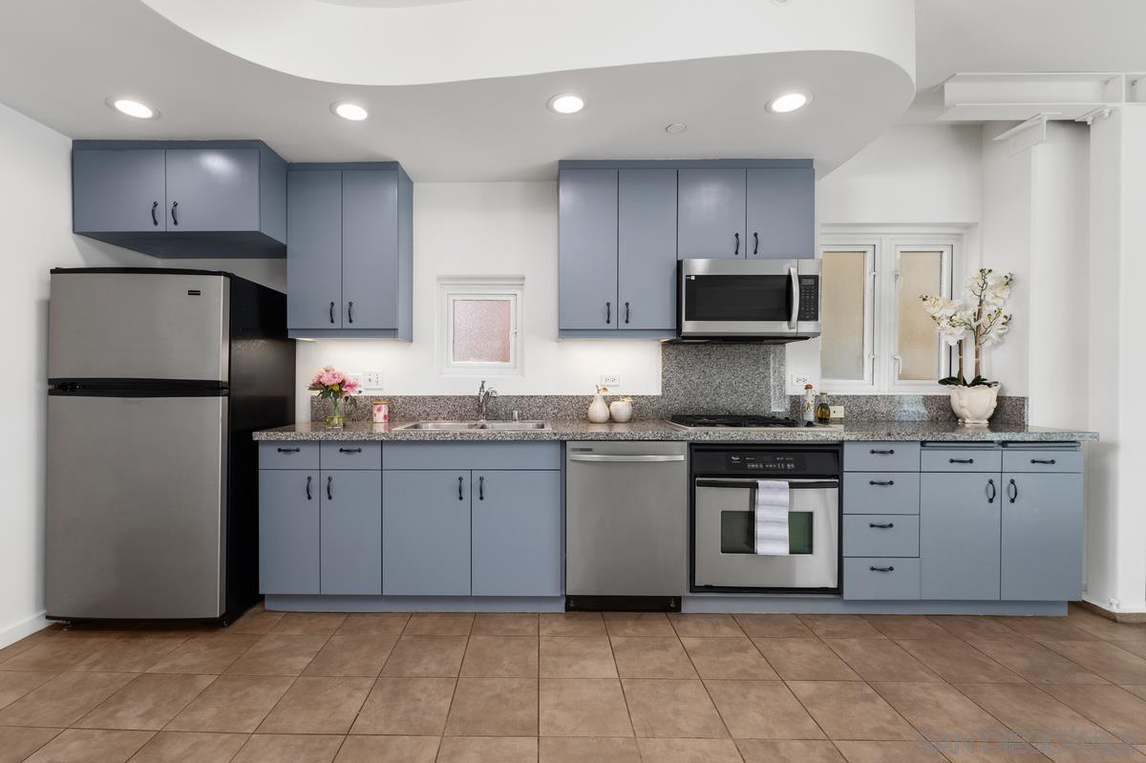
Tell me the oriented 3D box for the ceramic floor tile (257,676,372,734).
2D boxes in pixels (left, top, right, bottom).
[{"bbox_3d":[-0.924,1.189,1.874,0.321,0.010,0.322,0,1,-2],"label":"ceramic floor tile"}]

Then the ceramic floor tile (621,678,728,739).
[{"bbox_3d":[0.357,1.186,1.850,0.322,0.010,0.326,0,0,-1],"label":"ceramic floor tile"}]

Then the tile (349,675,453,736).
[{"bbox_3d":[-0.610,1.201,1.889,0.324,0.012,0.333,0,0,-1],"label":"tile"}]

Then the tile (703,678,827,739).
[{"bbox_3d":[0.680,1.189,1.851,0.321,0.010,0.324,0,1,-2],"label":"tile"}]

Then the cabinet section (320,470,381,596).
[{"bbox_3d":[-1.117,0.753,2.795,0.311,0.626,0.480,0,1,-1],"label":"cabinet section"}]

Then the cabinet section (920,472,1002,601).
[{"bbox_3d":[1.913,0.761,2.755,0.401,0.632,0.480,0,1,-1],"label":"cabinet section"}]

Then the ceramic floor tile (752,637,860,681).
[{"bbox_3d":[0.977,1.185,2.168,0.322,0.010,0.326,0,0,-1],"label":"ceramic floor tile"}]

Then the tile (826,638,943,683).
[{"bbox_3d":[1.314,1.199,2.185,0.324,0.012,0.333,0,0,-1],"label":"tile"}]

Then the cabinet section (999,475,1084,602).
[{"bbox_3d":[2.306,0.759,2.745,0.402,0.630,0.480,0,1,-1],"label":"cabinet section"}]

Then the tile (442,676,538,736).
[{"bbox_3d":[-0.284,1.189,1.866,0.320,0.010,0.325,0,1,-2],"label":"tile"}]

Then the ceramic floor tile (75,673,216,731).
[{"bbox_3d":[-1.566,1.189,1.893,0.322,0.010,0.322,0,1,-2],"label":"ceramic floor tile"}]

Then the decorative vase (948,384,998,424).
[{"bbox_3d":[2.390,0.132,3.030,0.255,0.230,0.240,0,0,-1],"label":"decorative vase"}]

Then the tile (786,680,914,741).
[{"bbox_3d":[1.010,1.200,1.859,0.324,0.012,0.333,0,0,-1],"label":"tile"}]

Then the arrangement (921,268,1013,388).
[{"bbox_3d":[2.228,-0.297,2.880,0.460,0.660,0.320,0,1,0],"label":"arrangement"}]

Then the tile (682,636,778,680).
[{"bbox_3d":[0.661,1.185,2.178,0.321,0.010,0.324,0,1,-2],"label":"tile"}]

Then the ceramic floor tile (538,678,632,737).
[{"bbox_3d":[0.038,1.201,1.877,0.324,0.012,0.333,0,0,-1],"label":"ceramic floor tile"}]

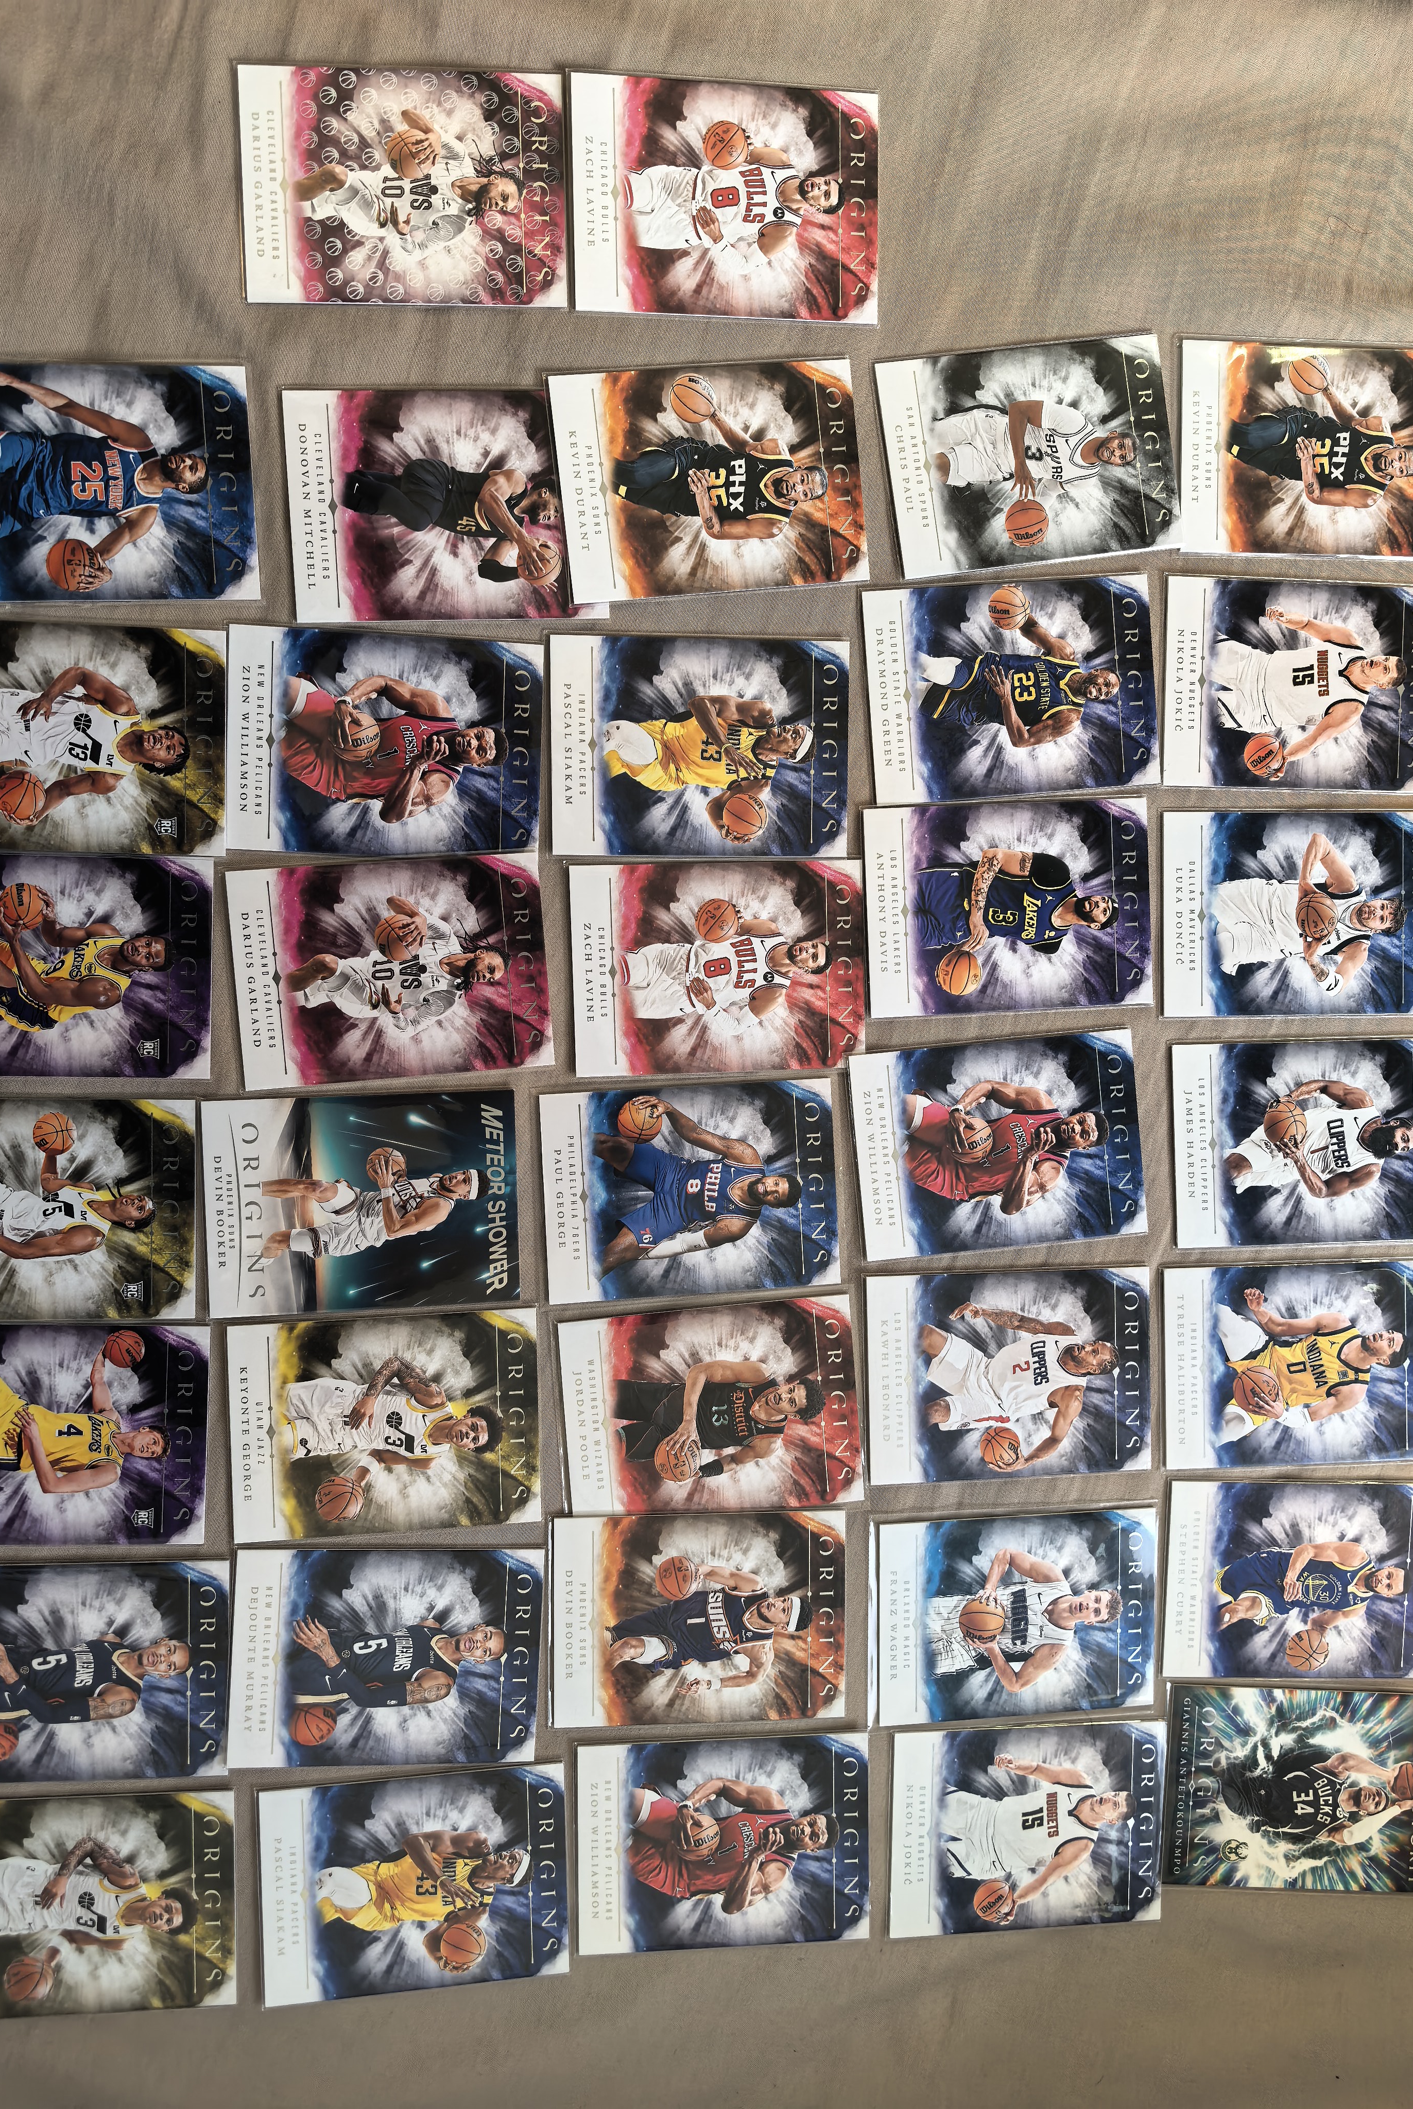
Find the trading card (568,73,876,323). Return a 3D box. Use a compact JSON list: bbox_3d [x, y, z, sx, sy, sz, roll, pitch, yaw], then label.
[{"bbox_3d":[0.006,-0.246,0.422,0.089,0.001,0.064,-1,97,-8],"label":"trading card"}]

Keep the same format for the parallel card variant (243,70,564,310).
[{"bbox_3d":[-0.084,-0.243,0.410,0.089,0.001,0.064,-2,93,-5],"label":"parallel card variant"}]

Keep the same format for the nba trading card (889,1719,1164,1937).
[{"bbox_3d":[0.102,0.244,0.461,0.089,0.001,0.064,1,91,-8],"label":"nba trading card"}]

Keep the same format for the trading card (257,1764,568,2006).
[{"bbox_3d":[-0.086,0.246,0.434,0.089,0.001,0.064,-2,92,-8],"label":"trading card"}]

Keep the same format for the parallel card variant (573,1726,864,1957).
[{"bbox_3d":[0.006,0.240,0.446,0.089,0.001,0.064,0,91,-5],"label":"parallel card variant"}]

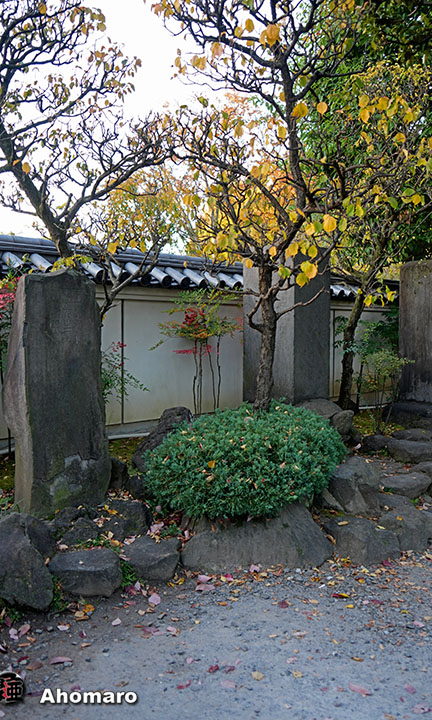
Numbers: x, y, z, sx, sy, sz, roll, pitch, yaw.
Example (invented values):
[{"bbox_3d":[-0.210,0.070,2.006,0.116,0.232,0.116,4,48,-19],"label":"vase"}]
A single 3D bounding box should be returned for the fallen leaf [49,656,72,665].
[{"bbox_3d":[-0.656,1.267,2.700,0.103,0.022,0.050,0,3,-6],"label":"fallen leaf"}]

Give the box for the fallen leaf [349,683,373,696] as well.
[{"bbox_3d":[0.580,1.324,2.568,0.100,0.020,0.045,1,2,35],"label":"fallen leaf"}]

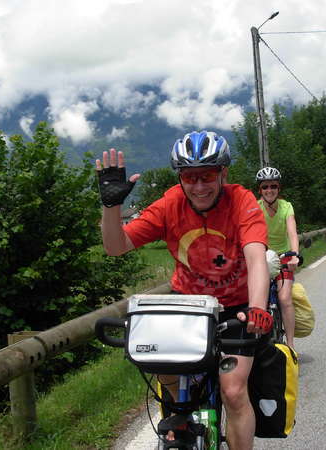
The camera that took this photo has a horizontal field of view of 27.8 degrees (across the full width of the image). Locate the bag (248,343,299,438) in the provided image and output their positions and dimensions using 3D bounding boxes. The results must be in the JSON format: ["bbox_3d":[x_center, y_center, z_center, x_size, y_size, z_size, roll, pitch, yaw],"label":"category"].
[{"bbox_3d":[0.518,0.769,3.060,0.200,0.410,0.320,-2,1,15],"label":"bag"}]

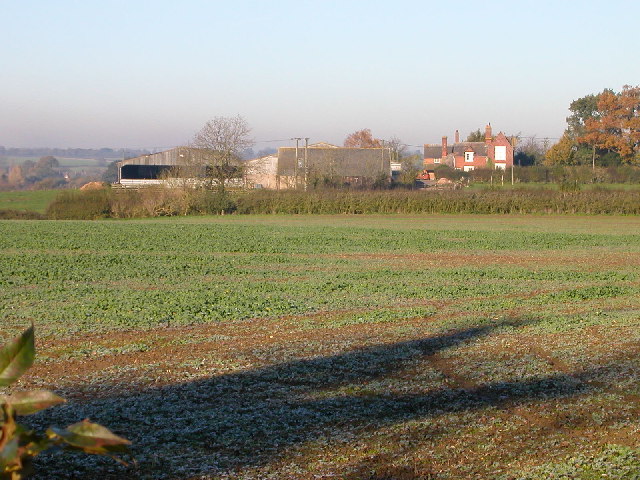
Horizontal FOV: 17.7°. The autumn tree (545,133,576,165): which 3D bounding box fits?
[{"bbox_3d":[39.850,-13.920,340.000,5.630,7.790,5.600,0,2,0],"label":"autumn tree"}]

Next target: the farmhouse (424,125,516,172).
[{"bbox_3d":[25.130,-14.960,345.000,14.500,8.910,10.000,0,3,7],"label":"farmhouse"}]

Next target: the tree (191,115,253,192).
[{"bbox_3d":[-8.260,-6.410,172.000,5.200,8.210,5.200,0,2,0],"label":"tree"}]

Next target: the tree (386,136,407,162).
[{"bbox_3d":[12.490,-13.470,335.000,3.260,6.860,3.400,0,2,0],"label":"tree"}]

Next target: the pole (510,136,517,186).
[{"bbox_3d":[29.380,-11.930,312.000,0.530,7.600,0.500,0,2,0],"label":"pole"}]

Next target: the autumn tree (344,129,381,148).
[{"bbox_3d":[7.270,-14.960,355.000,6.400,8.650,6.200,0,2,0],"label":"autumn tree"}]

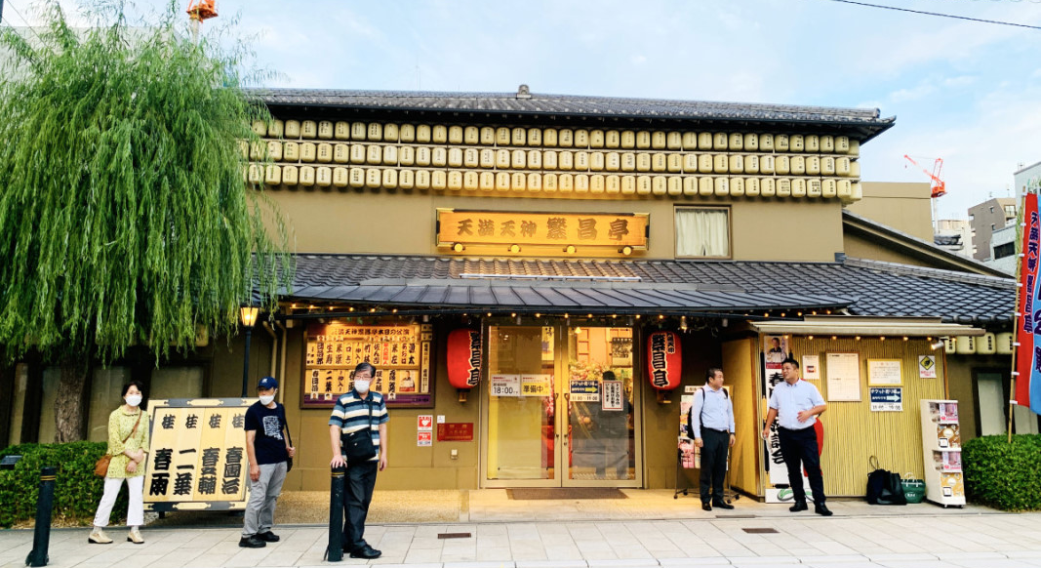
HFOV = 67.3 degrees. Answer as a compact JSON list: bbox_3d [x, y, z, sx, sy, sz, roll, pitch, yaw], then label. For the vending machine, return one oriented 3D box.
[{"bbox_3d":[5.046,2.017,9.342,0.270,1.260,0.400,0,-8,2],"label":"vending machine"}]

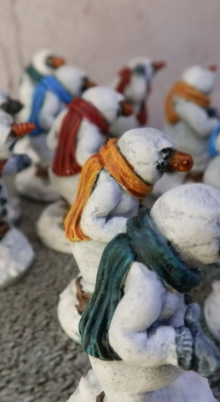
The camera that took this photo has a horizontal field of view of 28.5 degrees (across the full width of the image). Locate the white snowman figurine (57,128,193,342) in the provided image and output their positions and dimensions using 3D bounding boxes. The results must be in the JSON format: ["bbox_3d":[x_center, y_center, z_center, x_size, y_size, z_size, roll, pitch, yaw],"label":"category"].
[{"bbox_3d":[0.003,0.005,0.095,0.030,0.044,0.028,7,26,12],"label":"white snowman figurine"}]

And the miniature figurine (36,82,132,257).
[{"bbox_3d":[-0.007,-0.011,0.127,0.031,0.044,0.028,5,26,9],"label":"miniature figurine"}]

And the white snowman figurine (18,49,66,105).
[{"bbox_3d":[-0.037,-0.051,0.213,0.030,0.043,0.028,3,25,4],"label":"white snowman figurine"}]

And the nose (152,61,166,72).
[{"bbox_3d":[0.022,-0.060,0.194,0.006,0.003,0.003,-23,23,10],"label":"nose"}]

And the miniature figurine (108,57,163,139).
[{"bbox_3d":[0.009,-0.044,0.201,0.030,0.042,0.028,1,25,0],"label":"miniature figurine"}]

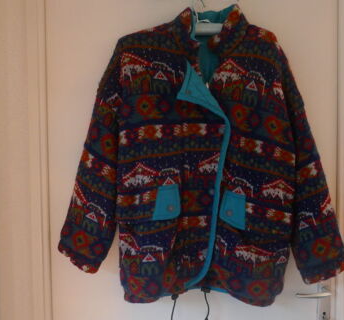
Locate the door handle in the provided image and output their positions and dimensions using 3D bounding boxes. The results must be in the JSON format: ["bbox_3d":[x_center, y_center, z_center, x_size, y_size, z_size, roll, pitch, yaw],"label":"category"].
[{"bbox_3d":[0.402,0.377,1.065,0.113,0.026,0.055,-1,2,0],"label":"door handle"}]

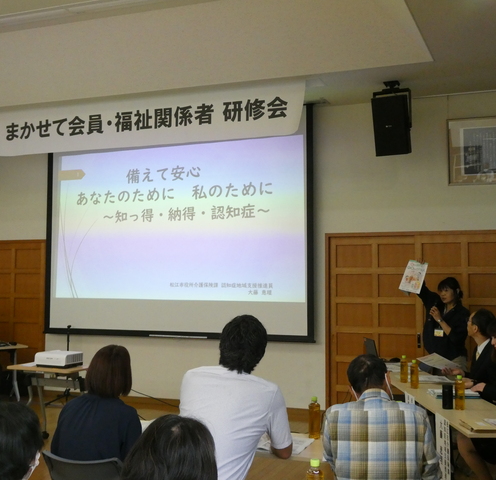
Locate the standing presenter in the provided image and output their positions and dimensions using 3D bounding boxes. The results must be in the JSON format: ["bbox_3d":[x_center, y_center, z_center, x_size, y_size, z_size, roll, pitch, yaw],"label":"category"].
[{"bbox_3d":[1.758,1.089,6.146,0.520,1.600,0.400,-2,-4,36],"label":"standing presenter"}]

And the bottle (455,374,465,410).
[{"bbox_3d":[1.377,0.992,4.450,0.061,0.213,0.061,-1,-4,21],"label":"bottle"}]

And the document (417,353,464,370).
[{"bbox_3d":[1.532,0.979,5.470,0.210,0.015,0.297,-7,16,-31],"label":"document"}]

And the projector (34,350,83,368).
[{"bbox_3d":[-1.812,1.148,6.592,0.370,0.137,0.250,-2,-4,28],"label":"projector"}]

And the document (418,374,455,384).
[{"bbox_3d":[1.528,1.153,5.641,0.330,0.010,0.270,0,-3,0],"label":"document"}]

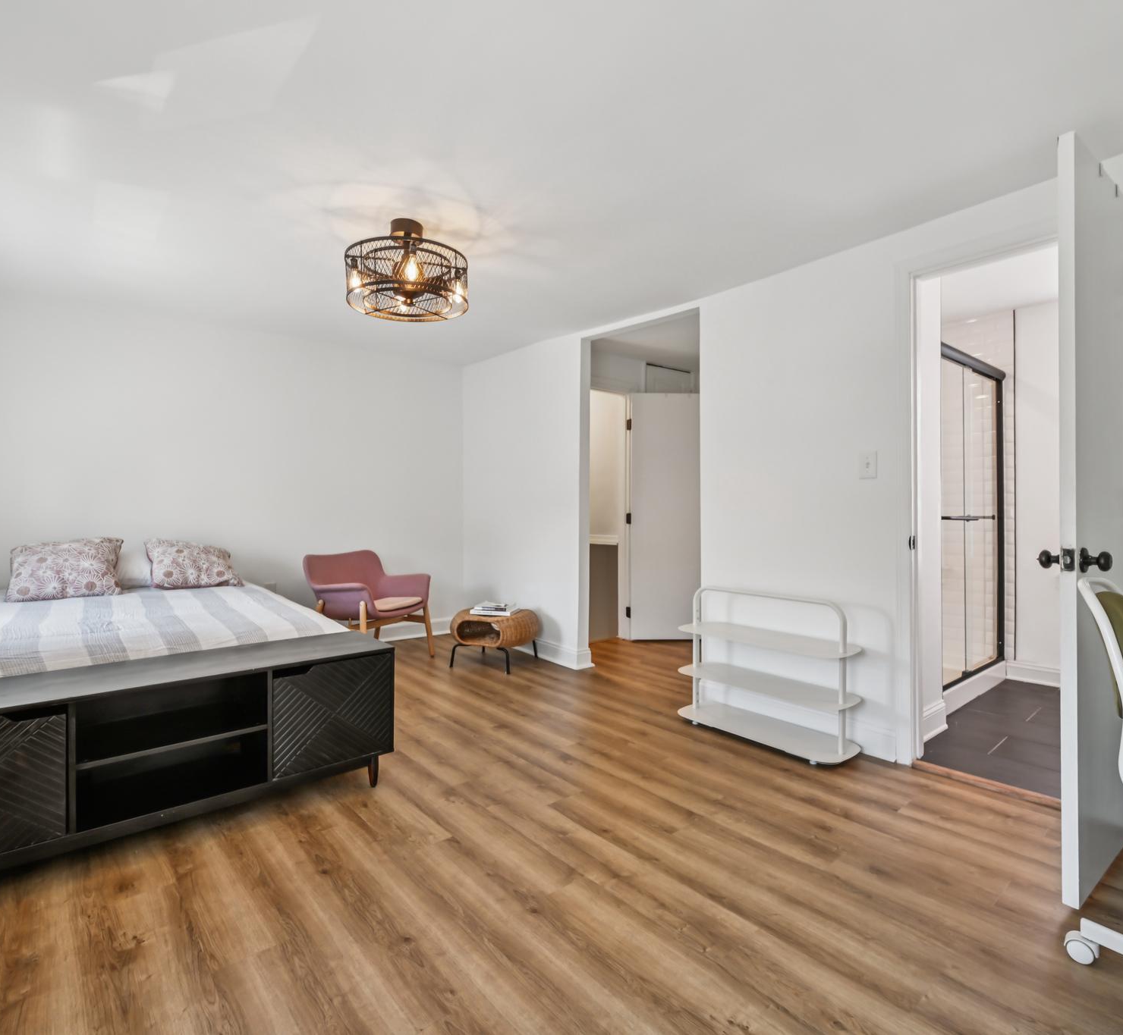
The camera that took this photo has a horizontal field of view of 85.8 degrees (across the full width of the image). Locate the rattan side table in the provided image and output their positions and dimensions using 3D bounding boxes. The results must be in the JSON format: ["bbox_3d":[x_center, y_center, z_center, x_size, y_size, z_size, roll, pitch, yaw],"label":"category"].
[{"bbox_3d":[-0.468,0.859,4.317,0.470,0.360,0.500,0,0,22],"label":"rattan side table"}]

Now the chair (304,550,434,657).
[{"bbox_3d":[-1.303,0.650,4.265,0.660,0.770,0.730,0,0,21],"label":"chair"}]

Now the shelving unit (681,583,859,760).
[{"bbox_3d":[0.937,0.693,2.838,0.320,0.680,0.870,0,0,-41],"label":"shelving unit"}]

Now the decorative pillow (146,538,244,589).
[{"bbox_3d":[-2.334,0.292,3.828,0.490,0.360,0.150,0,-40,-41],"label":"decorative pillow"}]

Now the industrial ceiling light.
[{"bbox_3d":[-0.663,-1.093,2.600,0.520,0.325,0.520,0,0,0],"label":"industrial ceiling light"}]

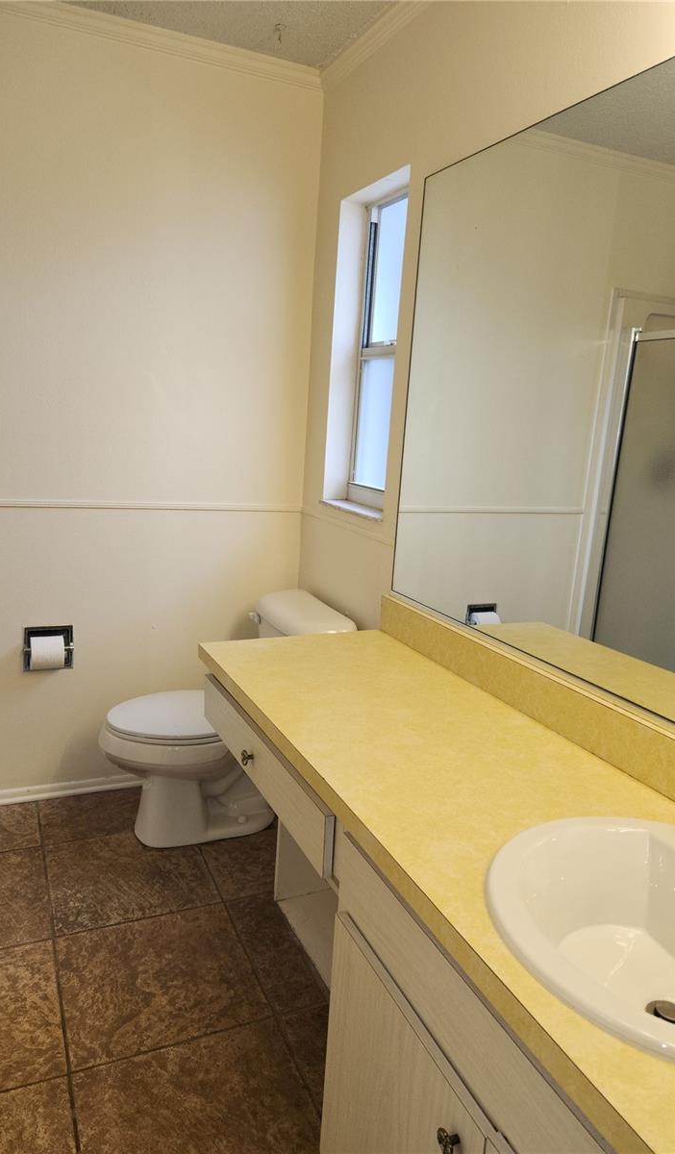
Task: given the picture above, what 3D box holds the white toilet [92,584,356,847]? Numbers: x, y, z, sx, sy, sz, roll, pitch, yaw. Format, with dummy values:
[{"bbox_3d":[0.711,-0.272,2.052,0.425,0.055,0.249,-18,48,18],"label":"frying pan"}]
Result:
[{"bbox_3d":[-0.400,0.465,2.530,0.755,0.725,0.475,-2,12,-24],"label":"white toilet"}]

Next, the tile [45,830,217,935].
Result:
[{"bbox_3d":[-0.617,0.880,2.265,0.444,0.010,0.444,-2,12,-24],"label":"tile"}]

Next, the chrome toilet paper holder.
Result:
[{"bbox_3d":[-0.963,0.241,2.561,0.154,0.149,0.070,-2,12,-24],"label":"chrome toilet paper holder"}]

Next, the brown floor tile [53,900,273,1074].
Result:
[{"bbox_3d":[-0.435,0.971,1.863,0.444,0.010,0.444,-2,12,-24],"label":"brown floor tile"}]

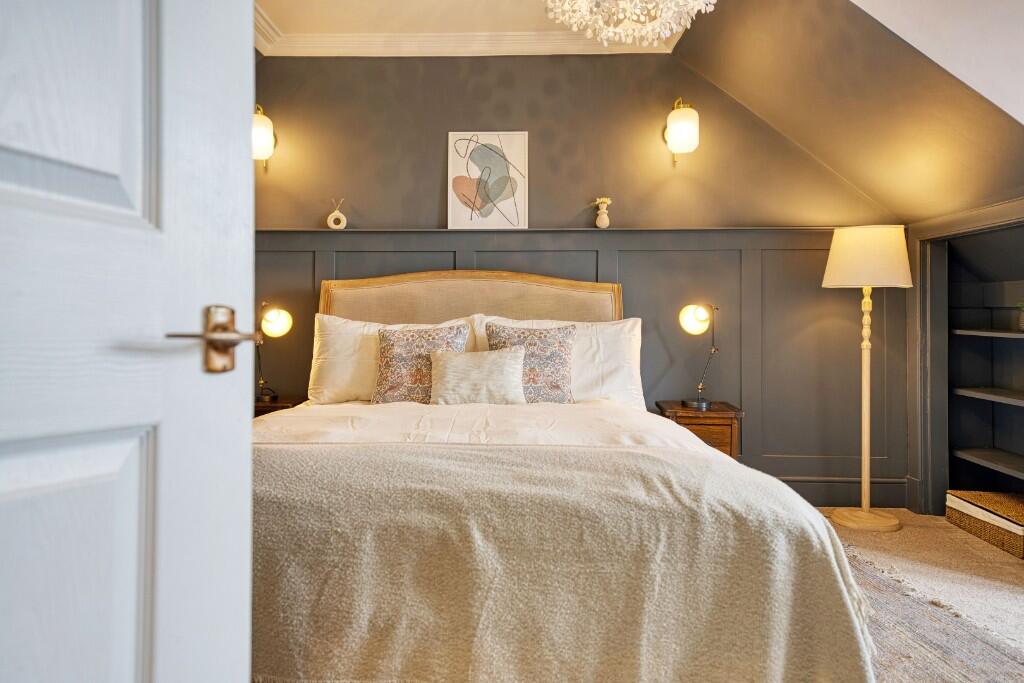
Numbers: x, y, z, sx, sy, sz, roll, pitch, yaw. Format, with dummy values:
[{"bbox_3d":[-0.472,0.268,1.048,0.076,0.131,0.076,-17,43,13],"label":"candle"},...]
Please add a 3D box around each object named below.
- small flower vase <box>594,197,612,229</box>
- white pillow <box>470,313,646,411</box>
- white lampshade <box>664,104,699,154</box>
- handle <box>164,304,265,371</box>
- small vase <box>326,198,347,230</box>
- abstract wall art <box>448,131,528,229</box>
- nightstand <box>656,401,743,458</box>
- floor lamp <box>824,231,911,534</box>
[{"bbox_3d":[0.491,-0.693,3.670,0.095,0.170,0.090,0,0,2],"label":"small flower vase"},{"bbox_3d":[0.236,0.106,3.430,0.860,0.460,0.190,-1,-22,3],"label":"white pillow"},{"bbox_3d":[0.882,-1.085,3.520,0.165,0.240,0.165,0,0,2],"label":"white lampshade"},{"bbox_3d":[-0.334,-0.002,0.745,0.055,0.080,0.145,0,0,21],"label":"handle"},{"bbox_3d":[-0.956,-0.692,3.720,0.108,0.170,0.050,0,0,2],"label":"small vase"},{"bbox_3d":[-0.128,-0.868,3.680,0.430,0.530,0.030,0,-3,2],"label":"abstract wall art"},{"bbox_3d":[0.930,0.614,3.470,0.390,0.555,0.380,0,0,2],"label":"nightstand"},{"bbox_3d":[1.757,0.161,3.385,0.450,1.465,0.450,0,0,2],"label":"floor lamp"}]

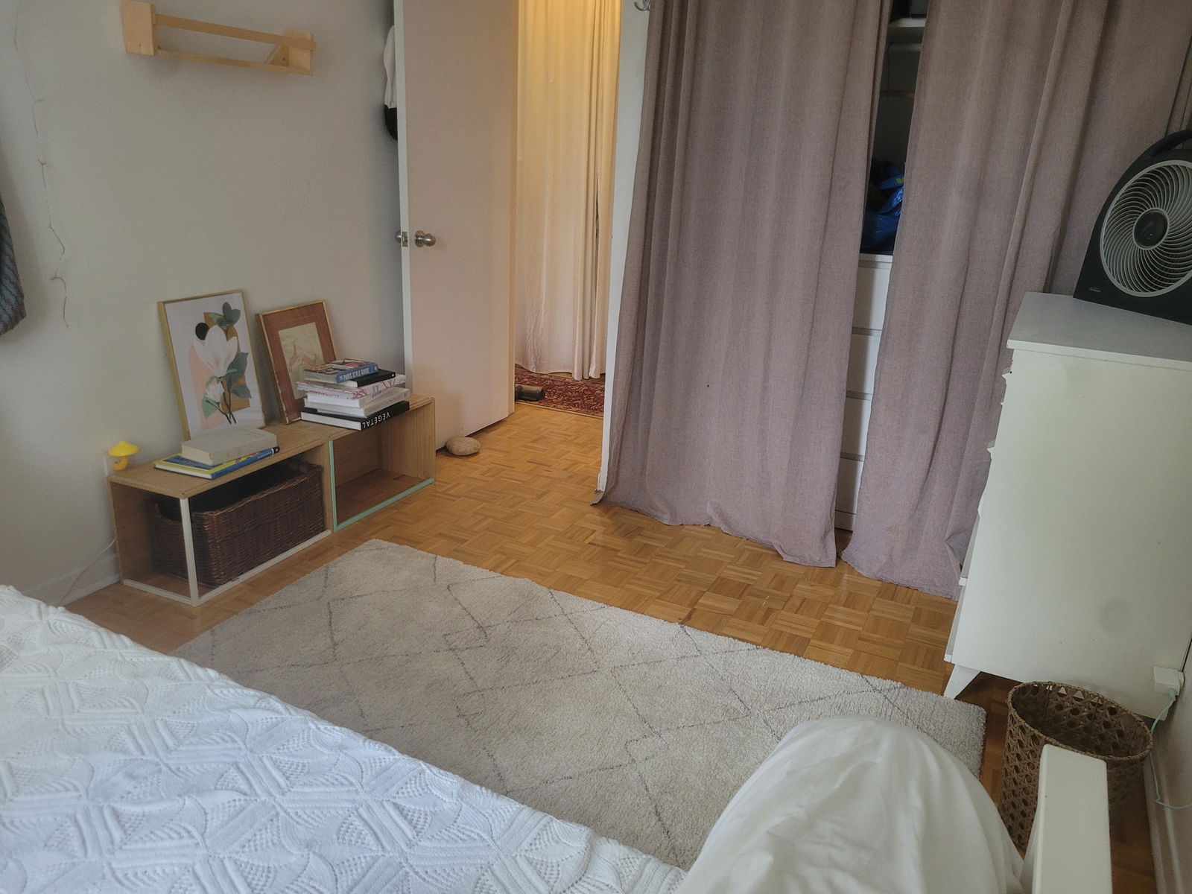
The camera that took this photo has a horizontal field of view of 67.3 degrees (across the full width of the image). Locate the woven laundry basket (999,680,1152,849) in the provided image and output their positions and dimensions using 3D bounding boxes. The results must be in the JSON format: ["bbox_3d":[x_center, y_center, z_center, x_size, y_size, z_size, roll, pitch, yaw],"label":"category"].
[{"bbox_3d":[0.956,0.675,1.831,0.258,0.280,0.258,11,20,24],"label":"woven laundry basket"}]

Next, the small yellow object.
[{"bbox_3d":[-1.384,0.027,2.627,0.092,0.092,0.092,11,20,24],"label":"small yellow object"}]

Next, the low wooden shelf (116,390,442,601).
[{"bbox_3d":[-1.034,0.115,3.111,0.298,0.345,1.195,11,20,23],"label":"low wooden shelf"}]

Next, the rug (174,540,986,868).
[{"bbox_3d":[-0.178,0.678,2.085,1.945,0.020,1.330,11,20,24],"label":"rug"}]

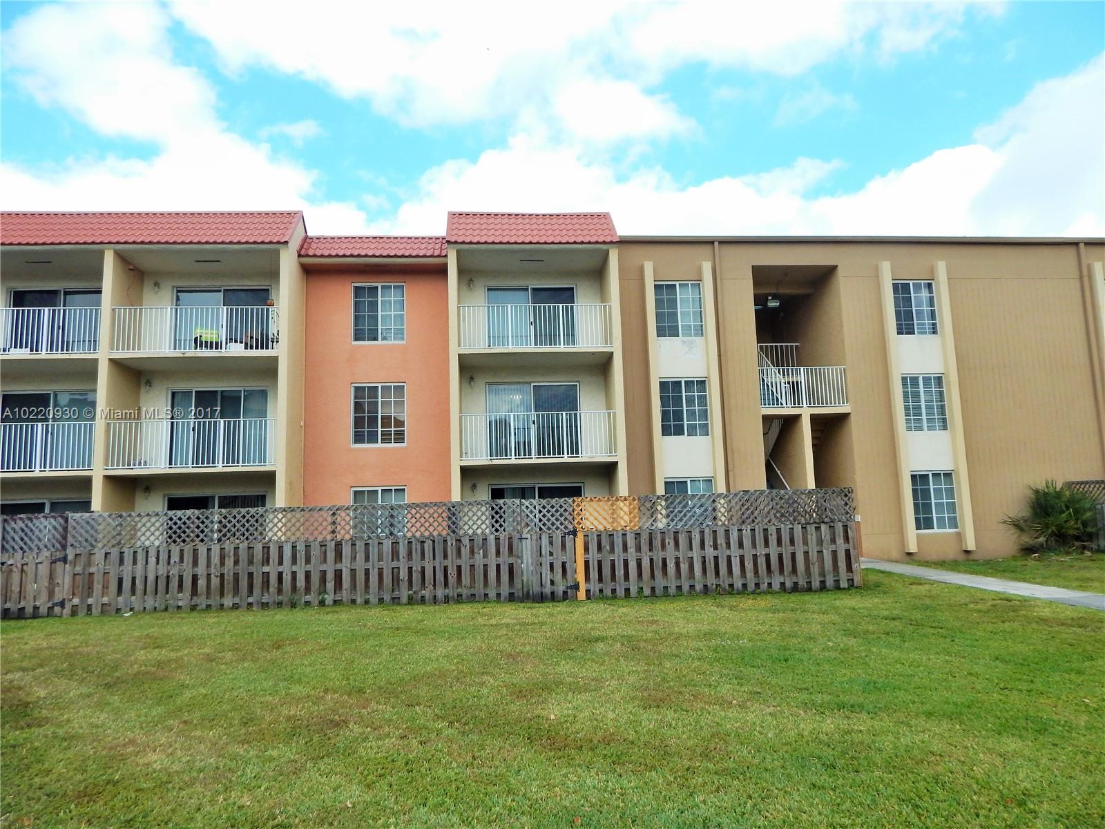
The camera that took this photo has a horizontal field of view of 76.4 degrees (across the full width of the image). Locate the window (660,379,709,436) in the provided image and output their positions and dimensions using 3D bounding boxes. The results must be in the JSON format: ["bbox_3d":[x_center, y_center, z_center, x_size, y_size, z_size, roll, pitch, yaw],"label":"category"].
[{"bbox_3d":[3.545,-0.191,18.805,1.280,1.593,0.120,-1,-7,-5],"label":"window"}]

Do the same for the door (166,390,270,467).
[{"bbox_3d":[-8.513,0.373,17.922,2.433,2.083,0.120,-1,-7,-5],"label":"door"}]

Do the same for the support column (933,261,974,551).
[{"bbox_3d":[10.975,-0.308,19.206,0.250,7.910,0.230,-1,-7,-5],"label":"support column"}]

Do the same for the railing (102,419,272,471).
[{"bbox_3d":[-8.192,0.821,16.593,3.720,1.200,1.550,-1,-7,-5],"label":"railing"}]

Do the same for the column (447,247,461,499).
[{"bbox_3d":[-2.329,-0.077,16.790,0.220,7.971,0.300,-1,-7,-5],"label":"column"}]

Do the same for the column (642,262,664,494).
[{"bbox_3d":[2.693,-0.165,18.581,0.225,7.945,0.200,-1,-7,-5],"label":"column"}]

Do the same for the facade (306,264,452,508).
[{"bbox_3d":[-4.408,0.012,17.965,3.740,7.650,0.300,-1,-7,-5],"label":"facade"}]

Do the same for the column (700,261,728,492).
[{"bbox_3d":[4.290,-0.294,18.609,0.250,7.650,0.230,-1,-7,-5],"label":"column"}]

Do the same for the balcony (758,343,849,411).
[{"bbox_3d":[6.741,-0.568,19.585,2.500,1.310,1.400,-1,-7,-5],"label":"balcony"}]

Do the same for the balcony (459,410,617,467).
[{"bbox_3d":[-0.392,0.669,17.637,3.766,1.211,1.800,-1,-7,-5],"label":"balcony"}]

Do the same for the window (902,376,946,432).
[{"bbox_3d":[10.275,-0.322,19.445,1.280,1.611,0.120,-1,-7,-5],"label":"window"}]

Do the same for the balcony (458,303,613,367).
[{"bbox_3d":[-0.462,-1.966,17.624,3.680,1.200,1.550,-1,-7,-5],"label":"balcony"}]

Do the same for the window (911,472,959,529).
[{"bbox_3d":[10.357,2.351,19.126,1.280,1.647,0.120,-1,-7,-5],"label":"window"}]

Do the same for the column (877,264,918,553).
[{"bbox_3d":[9.429,-0.296,19.221,0.225,7.945,0.200,-1,-7,-5],"label":"column"}]

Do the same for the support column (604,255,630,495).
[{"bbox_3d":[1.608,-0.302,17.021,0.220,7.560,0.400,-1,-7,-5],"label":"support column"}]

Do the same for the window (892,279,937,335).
[{"bbox_3d":[10.193,-2.981,19.762,1.280,1.603,0.120,-1,-7,-5],"label":"window"}]

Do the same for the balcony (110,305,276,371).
[{"bbox_3d":[-8.277,-1.799,16.908,3.720,1.200,1.550,-1,-7,-5],"label":"balcony"}]

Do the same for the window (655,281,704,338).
[{"bbox_3d":[3.412,-2.809,18.947,1.350,1.580,0.120,-1,-7,-5],"label":"window"}]

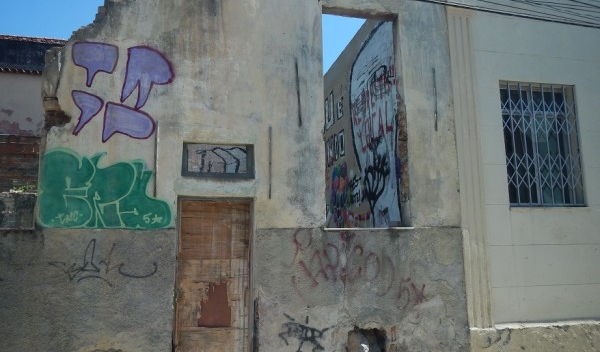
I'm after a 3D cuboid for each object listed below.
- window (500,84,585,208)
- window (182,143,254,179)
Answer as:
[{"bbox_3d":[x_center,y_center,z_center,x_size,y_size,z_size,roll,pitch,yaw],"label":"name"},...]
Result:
[{"bbox_3d":[3.099,-0.413,6.175,1.113,1.591,0.140,1,-9,-14],"label":"window"},{"bbox_3d":[-0.856,-0.162,5.138,0.750,0.371,0.100,1,-9,-14],"label":"window"}]

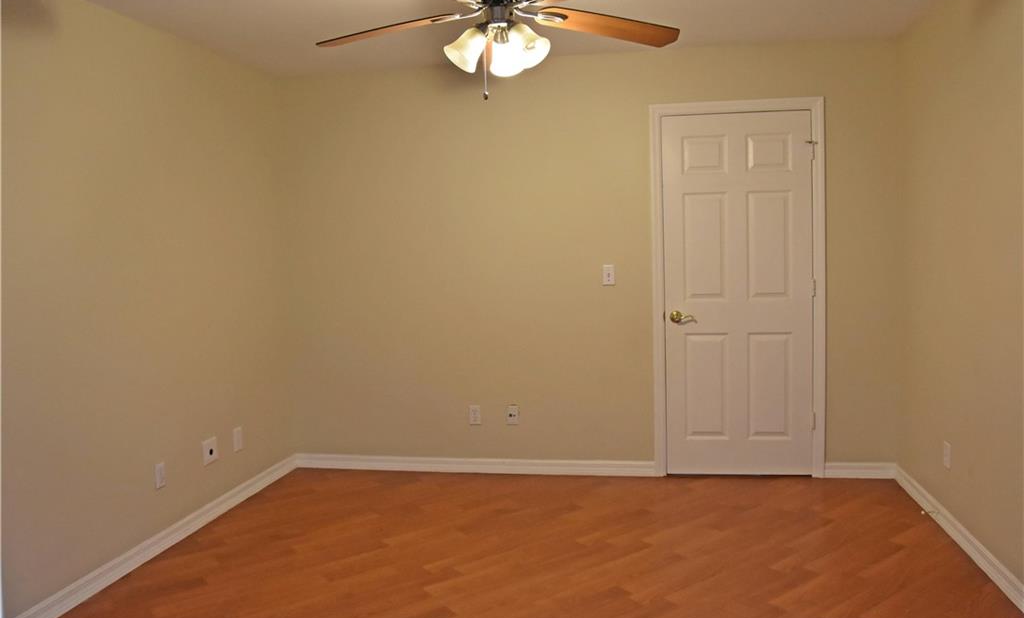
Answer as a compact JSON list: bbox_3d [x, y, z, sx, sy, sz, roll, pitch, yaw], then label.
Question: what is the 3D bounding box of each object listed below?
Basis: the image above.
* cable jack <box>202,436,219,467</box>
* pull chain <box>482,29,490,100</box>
[{"bbox_3d":[-1.506,0.711,3.550,0.010,0.116,0.117,-1,5,11],"label":"cable jack"},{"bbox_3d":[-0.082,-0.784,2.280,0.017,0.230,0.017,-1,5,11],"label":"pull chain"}]

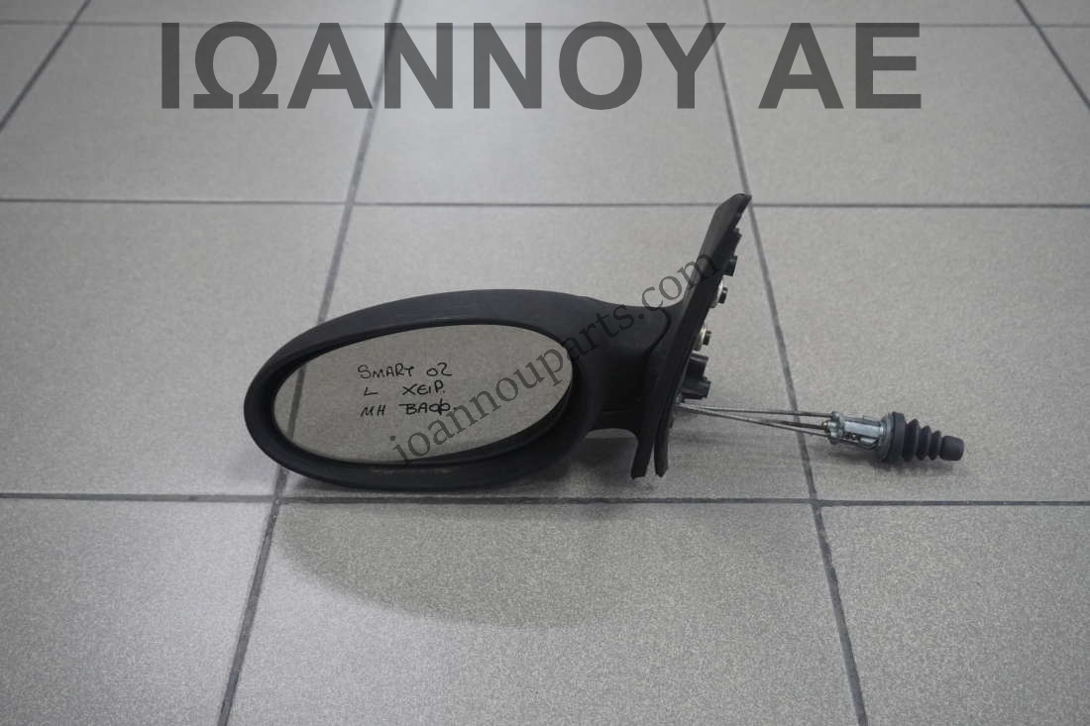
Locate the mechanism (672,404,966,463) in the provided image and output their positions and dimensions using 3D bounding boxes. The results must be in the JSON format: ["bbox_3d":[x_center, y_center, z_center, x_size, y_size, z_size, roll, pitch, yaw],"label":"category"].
[{"bbox_3d":[0.171,0.039,0.700,0.179,0.029,0.029,9,44,5],"label":"mechanism"}]

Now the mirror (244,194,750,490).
[{"bbox_3d":[-0.035,-0.032,0.646,0.276,0.189,0.122,0,43,1],"label":"mirror"}]

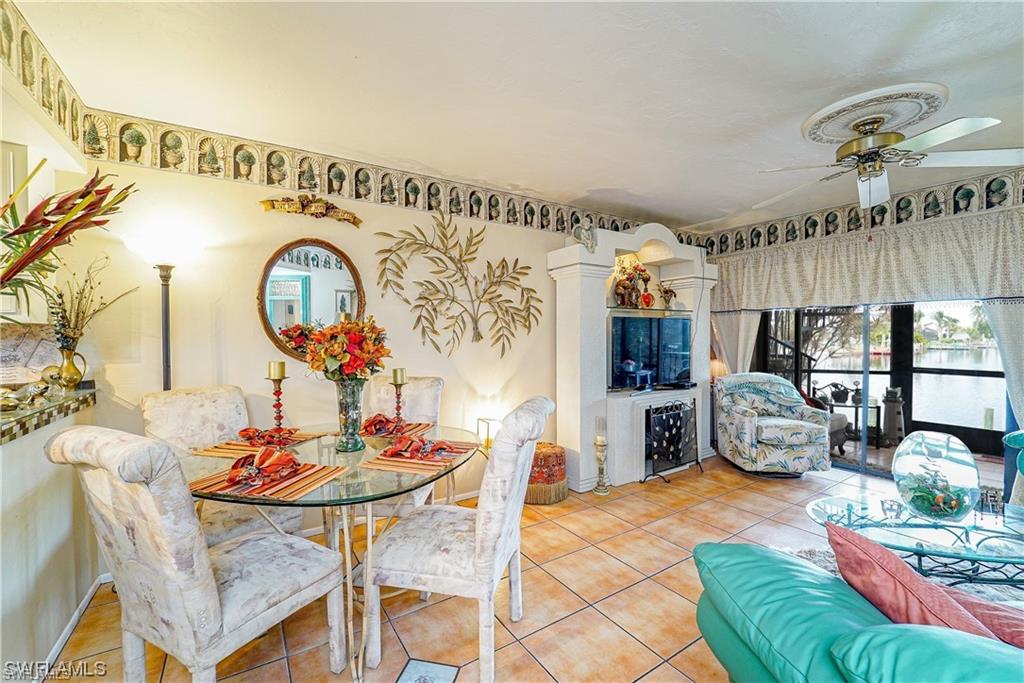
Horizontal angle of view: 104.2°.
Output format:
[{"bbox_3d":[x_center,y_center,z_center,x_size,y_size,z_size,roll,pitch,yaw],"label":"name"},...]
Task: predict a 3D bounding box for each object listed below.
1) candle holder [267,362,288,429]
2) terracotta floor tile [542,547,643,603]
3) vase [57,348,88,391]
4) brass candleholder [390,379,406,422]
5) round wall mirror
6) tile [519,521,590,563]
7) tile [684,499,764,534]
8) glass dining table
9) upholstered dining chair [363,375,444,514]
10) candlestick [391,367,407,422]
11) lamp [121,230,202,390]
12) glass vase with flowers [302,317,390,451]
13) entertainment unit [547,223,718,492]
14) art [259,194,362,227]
[{"bbox_3d":[-1.042,0.276,1.775,0.100,0.374,0.100,-1,0,-32],"label":"candle holder"},{"bbox_3d":[0.425,1.218,2.102,0.395,0.012,0.395,-1,0,-32],"label":"terracotta floor tile"},{"bbox_3d":[-2.130,0.136,1.930,0.090,0.203,0.120,0,0,42],"label":"vase"},{"bbox_3d":[-0.566,0.338,2.000,0.100,0.259,0.100,-1,0,-32],"label":"brass candleholder"},{"bbox_3d":[-1.265,-0.265,2.568,0.630,0.790,0.050,-1,0,-32],"label":"round wall mirror"},{"bbox_3d":[0.220,1.230,2.463,0.400,0.012,0.400,-1,0,-32],"label":"tile"},{"bbox_3d":[1.443,1.203,2.736,0.395,0.012,0.395,-1,0,-32],"label":"tile"},{"bbox_3d":[-0.742,0.865,1.818,1.170,0.740,1.170,-1,0,12],"label":"glass dining table"},{"bbox_3d":[-0.708,0.735,2.346,0.480,1.000,0.630,-1,0,6],"label":"upholstered dining chair"},{"bbox_3d":[-0.566,0.299,2.000,0.100,0.336,0.100,-1,0,-32],"label":"candlestick"},{"bbox_3d":[-1.733,0.344,2.006,0.320,1.810,0.320,-1,0,-32],"label":"lamp"},{"bbox_3d":[-0.756,0.193,1.830,0.375,0.615,0.370,-1,0,-32],"label":"glass vase with flowers"},{"bbox_3d":[1.197,0.059,3.824,1.920,2.300,0.530,-1,0,-32],"label":"entertainment unit"},{"bbox_3d":[-1.250,-0.847,2.518,0.600,0.180,0.050,-1,0,-32],"label":"art"}]

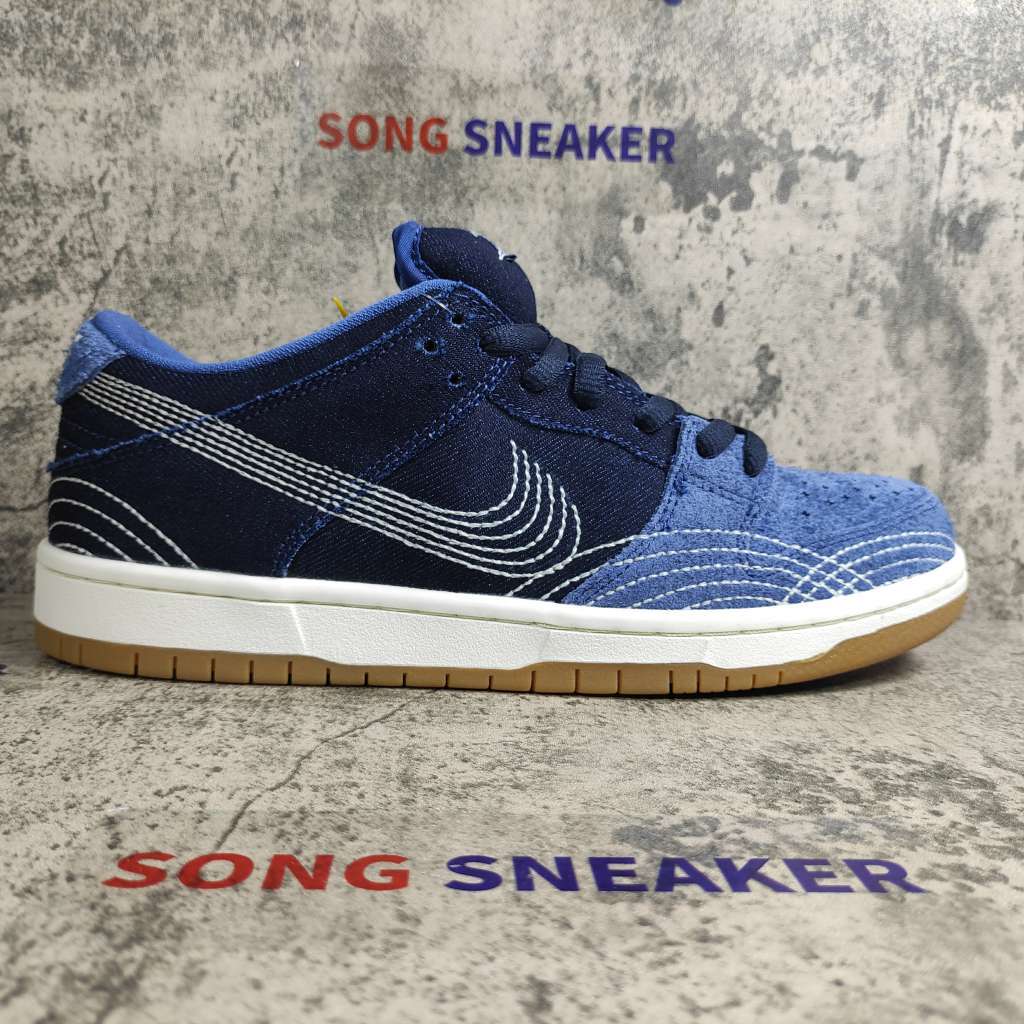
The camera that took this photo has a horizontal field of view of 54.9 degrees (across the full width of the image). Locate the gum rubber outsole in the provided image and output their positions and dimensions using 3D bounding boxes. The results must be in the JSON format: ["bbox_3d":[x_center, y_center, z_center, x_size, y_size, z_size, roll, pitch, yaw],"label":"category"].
[{"bbox_3d":[0.003,0.035,0.320,0.300,0.021,0.107,1,6,-7],"label":"gum rubber outsole"}]

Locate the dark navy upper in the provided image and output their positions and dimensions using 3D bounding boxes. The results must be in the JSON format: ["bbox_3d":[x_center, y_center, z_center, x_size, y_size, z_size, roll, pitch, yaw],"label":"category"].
[{"bbox_3d":[0.006,-0.033,0.314,0.296,0.111,0.104,1,6,-7],"label":"dark navy upper"}]

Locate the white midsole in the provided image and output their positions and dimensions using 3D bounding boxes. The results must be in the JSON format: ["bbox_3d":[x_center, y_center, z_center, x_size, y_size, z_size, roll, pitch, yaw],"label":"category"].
[{"bbox_3d":[0.004,0.023,0.319,0.301,0.030,0.109,1,6,-7],"label":"white midsole"}]

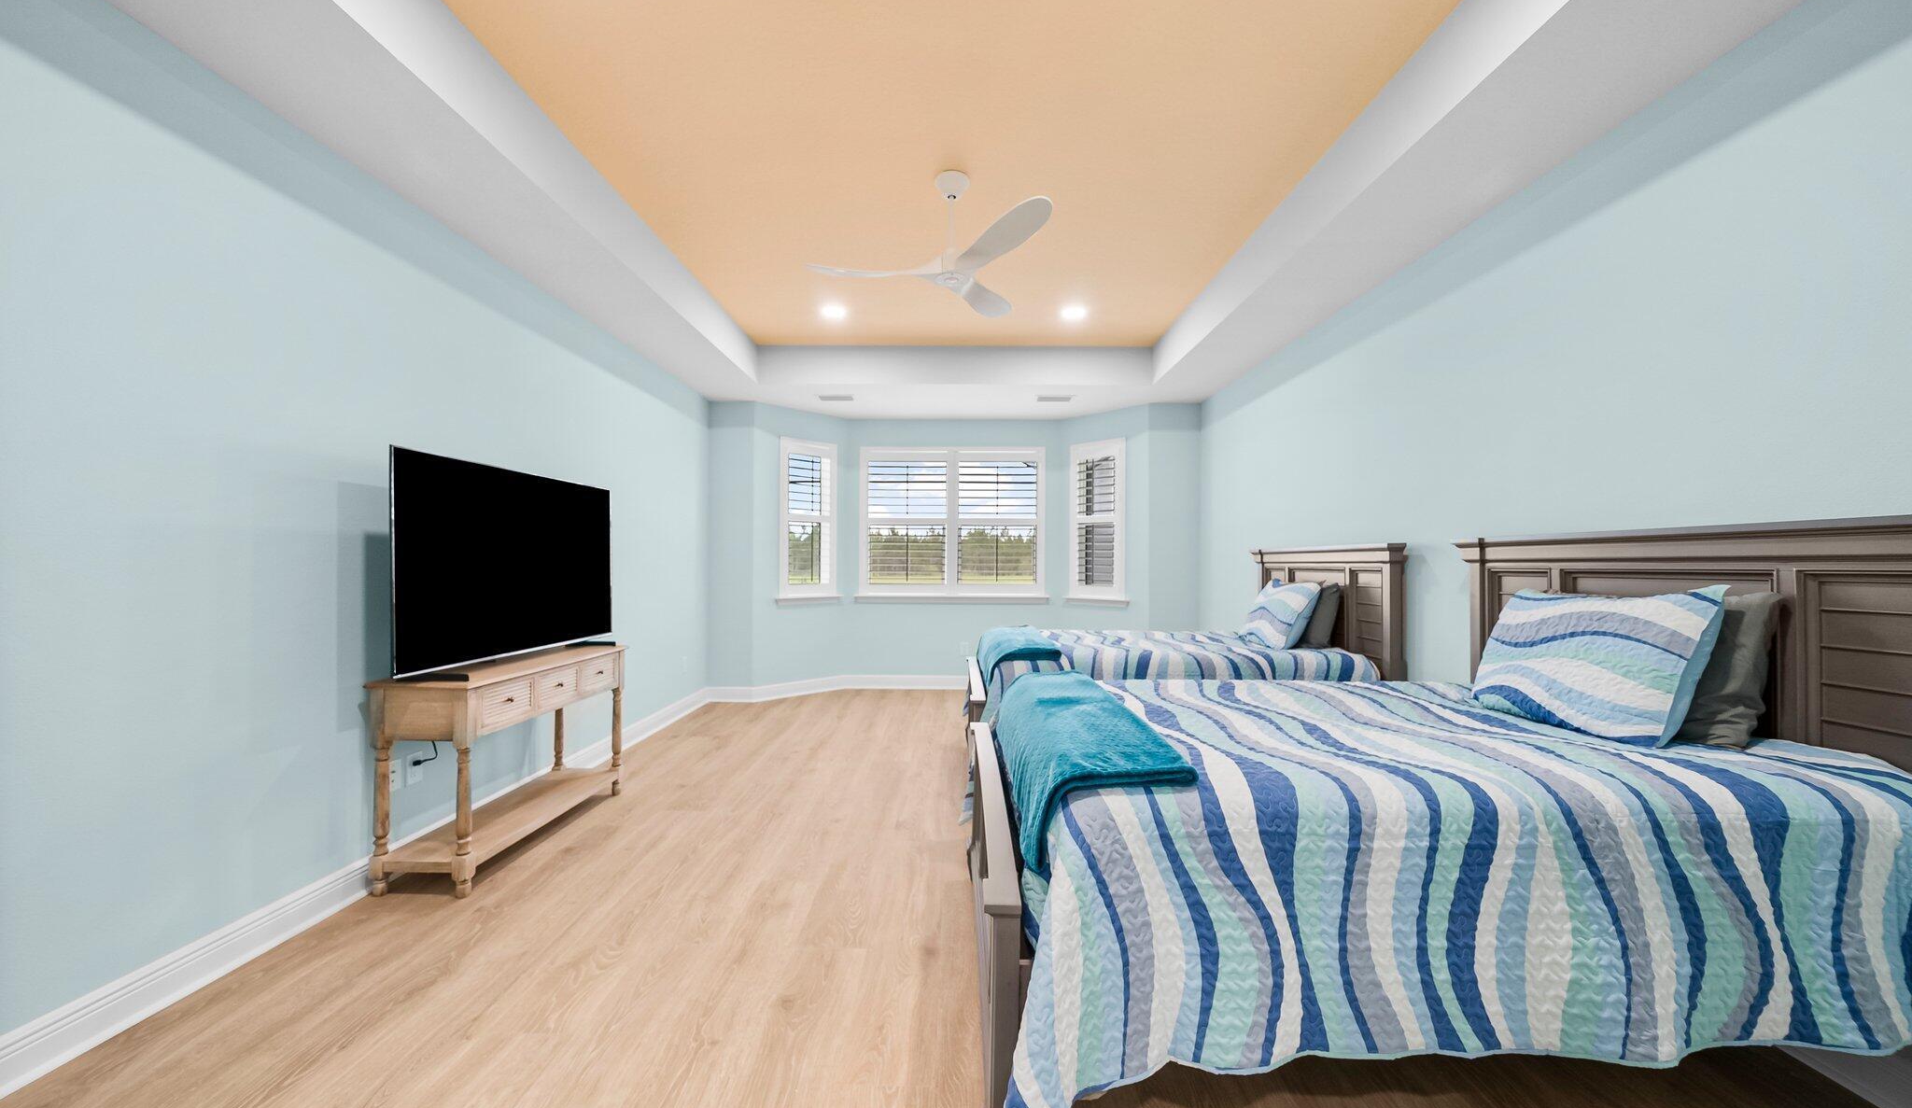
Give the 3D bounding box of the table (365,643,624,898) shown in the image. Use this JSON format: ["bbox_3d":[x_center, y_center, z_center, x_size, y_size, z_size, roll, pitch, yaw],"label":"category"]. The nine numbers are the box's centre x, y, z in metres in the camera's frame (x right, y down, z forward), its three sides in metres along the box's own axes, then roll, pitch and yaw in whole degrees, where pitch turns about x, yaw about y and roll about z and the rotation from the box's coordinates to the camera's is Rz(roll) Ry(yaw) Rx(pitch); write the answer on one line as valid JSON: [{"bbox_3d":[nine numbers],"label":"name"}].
[{"bbox_3d":[-1.997,0.900,2.910,0.428,0.794,1.147,0,-1,0],"label":"table"}]

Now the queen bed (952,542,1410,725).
[{"bbox_3d":[1.125,0.642,3.869,2.092,1.355,1.487,0,-1,0],"label":"queen bed"}]

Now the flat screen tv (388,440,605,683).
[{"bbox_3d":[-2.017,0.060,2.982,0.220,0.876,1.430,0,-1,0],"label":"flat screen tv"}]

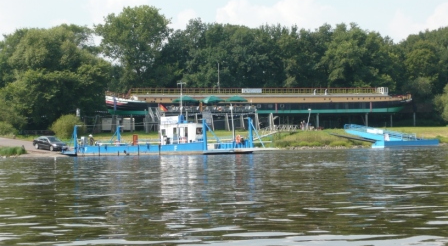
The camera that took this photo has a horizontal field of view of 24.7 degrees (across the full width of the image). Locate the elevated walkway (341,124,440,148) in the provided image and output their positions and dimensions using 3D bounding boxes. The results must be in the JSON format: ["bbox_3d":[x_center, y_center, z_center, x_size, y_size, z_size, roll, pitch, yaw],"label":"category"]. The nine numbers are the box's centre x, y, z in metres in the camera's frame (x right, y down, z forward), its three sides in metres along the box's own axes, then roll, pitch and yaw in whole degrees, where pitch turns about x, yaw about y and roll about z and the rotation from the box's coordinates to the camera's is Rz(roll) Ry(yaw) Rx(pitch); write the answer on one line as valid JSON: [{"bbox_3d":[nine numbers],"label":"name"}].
[{"bbox_3d":[18.444,1.383,115.485,9.000,2.700,8.000,-1,-1,-44],"label":"elevated walkway"}]

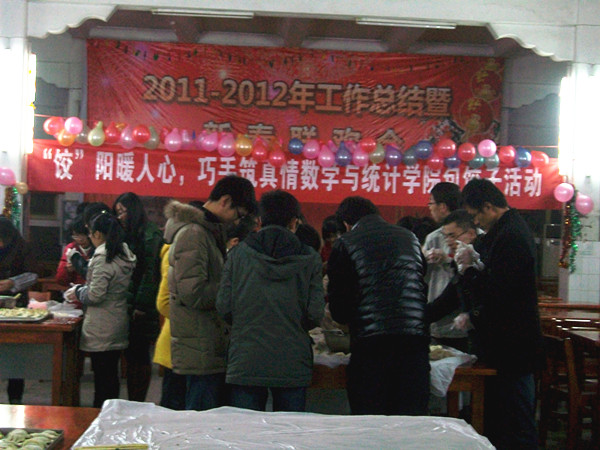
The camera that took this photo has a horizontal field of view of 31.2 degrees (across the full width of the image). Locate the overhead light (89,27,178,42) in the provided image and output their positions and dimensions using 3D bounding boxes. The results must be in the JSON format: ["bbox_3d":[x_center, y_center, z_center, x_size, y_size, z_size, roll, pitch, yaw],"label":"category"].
[{"bbox_3d":[-2.510,-2.872,16.200,1.340,0.170,0.250,2,2,-5],"label":"overhead light"}]

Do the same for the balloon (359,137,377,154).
[{"bbox_3d":[0.828,-0.955,12.984,0.205,0.217,0.220,2,1,-4],"label":"balloon"}]

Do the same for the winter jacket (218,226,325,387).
[{"bbox_3d":[-0.150,0.416,5.480,0.560,0.840,0.370,2,0,5],"label":"winter jacket"}]

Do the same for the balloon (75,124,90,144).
[{"bbox_3d":[-2.584,-1.068,12.750,0.200,0.250,0.200,2,0,0],"label":"balloon"}]

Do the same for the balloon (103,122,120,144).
[{"bbox_3d":[-2.236,-1.091,12.815,0.197,0.262,0.200,2,1,-4],"label":"balloon"}]

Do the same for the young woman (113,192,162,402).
[{"bbox_3d":[-1.183,0.545,7.629,0.340,1.566,0.460,1,2,-26],"label":"young woman"}]

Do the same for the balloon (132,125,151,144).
[{"bbox_3d":[-1.883,-1.081,12.808,0.214,0.227,0.230,2,1,-4],"label":"balloon"}]

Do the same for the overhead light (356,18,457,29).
[{"bbox_3d":[1.308,-2.475,13.200,1.230,0.080,0.100,2,2,-5],"label":"overhead light"}]

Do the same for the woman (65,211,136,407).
[{"bbox_3d":[-1.330,0.700,7.200,0.450,1.580,0.470,2,1,30],"label":"woman"}]

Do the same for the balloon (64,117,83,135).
[{"bbox_3d":[-2.708,-1.190,12.850,0.220,0.230,0.220,2,2,-5],"label":"balloon"}]

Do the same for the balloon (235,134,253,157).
[{"bbox_3d":[-0.675,-0.952,12.916,0.207,0.264,0.205,2,1,-4],"label":"balloon"}]

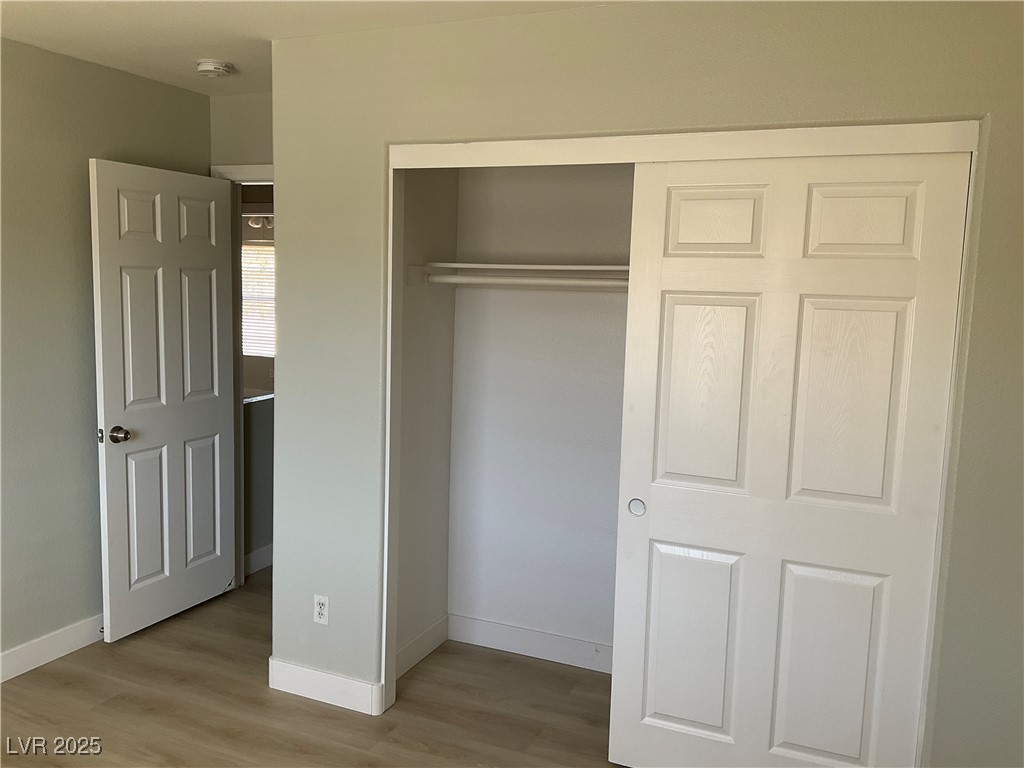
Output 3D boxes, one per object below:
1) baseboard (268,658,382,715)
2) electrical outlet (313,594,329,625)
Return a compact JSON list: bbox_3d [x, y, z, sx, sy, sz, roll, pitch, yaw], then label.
[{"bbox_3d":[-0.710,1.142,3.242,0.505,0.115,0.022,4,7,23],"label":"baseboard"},{"bbox_3d":[-0.713,0.846,3.210,0.069,0.112,0.008,4,7,23],"label":"electrical outlet"}]

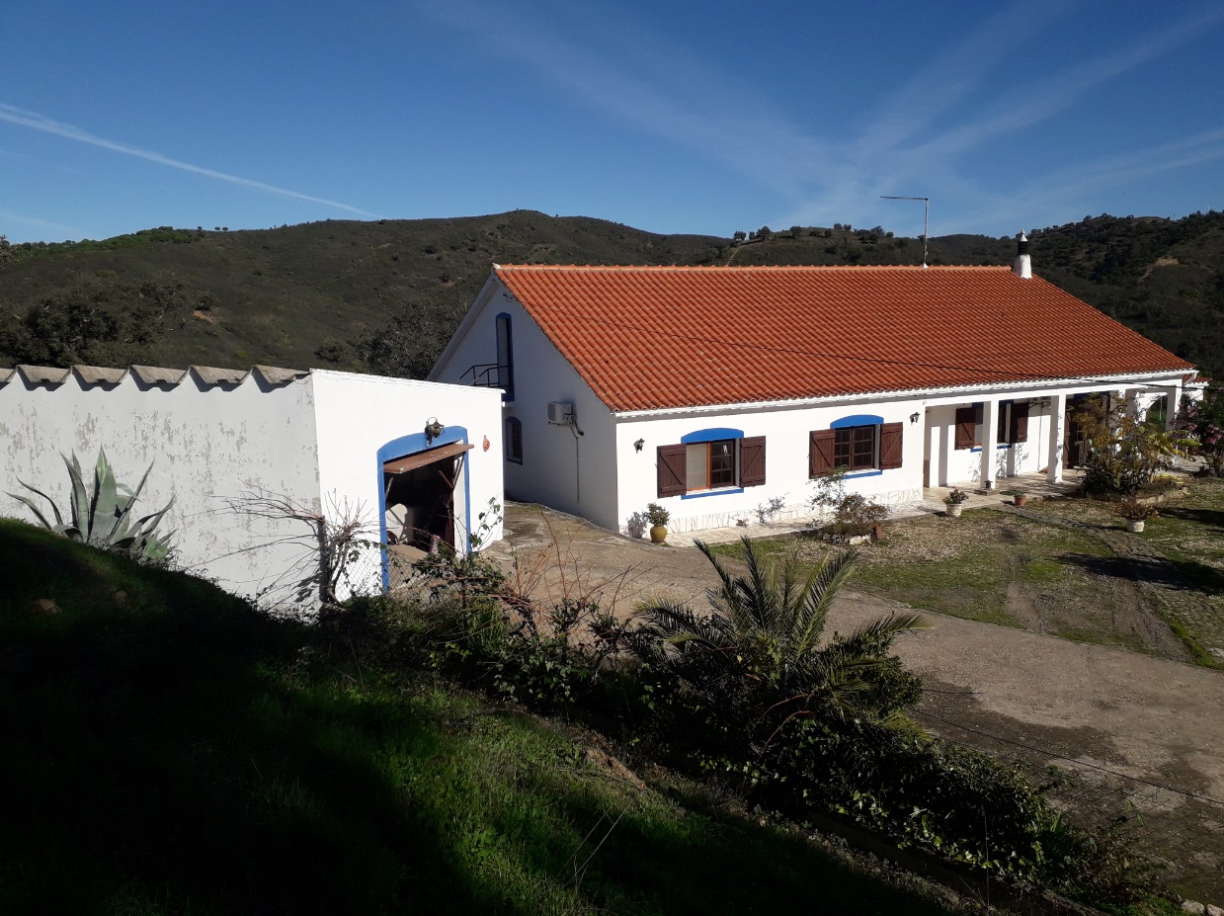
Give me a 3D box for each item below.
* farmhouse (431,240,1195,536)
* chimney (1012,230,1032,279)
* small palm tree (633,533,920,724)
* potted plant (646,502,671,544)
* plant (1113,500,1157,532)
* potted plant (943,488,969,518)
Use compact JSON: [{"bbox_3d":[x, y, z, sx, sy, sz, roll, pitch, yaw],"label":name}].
[{"bbox_3d":[5.513,-2.830,29.409,19.150,6.200,13.250,-6,9,-27],"label":"farmhouse"},{"bbox_3d":[14.105,-7.029,32.914,0.550,1.650,0.550,-6,9,-27],"label":"chimney"},{"bbox_3d":[1.864,1.970,10.648,3.209,2.050,3.143,-1,8,0],"label":"small palm tree"},{"bbox_3d":[0.950,1.326,19.673,0.490,0.832,0.490,-1,8,0],"label":"potted plant"},{"bbox_3d":[11.138,1.216,20.219,0.923,0.642,0.923,-6,9,-27],"label":"plant"},{"bbox_3d":[7.882,0.998,21.843,0.589,0.694,0.589,-6,9,-27],"label":"potted plant"}]

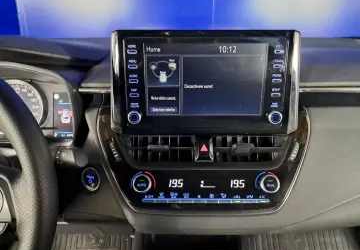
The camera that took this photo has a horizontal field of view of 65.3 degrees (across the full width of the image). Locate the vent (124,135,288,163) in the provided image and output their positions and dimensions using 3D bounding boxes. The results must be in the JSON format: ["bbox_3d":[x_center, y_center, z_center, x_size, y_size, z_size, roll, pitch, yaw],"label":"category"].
[{"bbox_3d":[0.043,0.038,0.450,0.259,0.045,0.040,0,-2,0],"label":"vent"}]

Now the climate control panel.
[{"bbox_3d":[0.034,0.100,0.428,0.250,0.061,0.030,0,-6,0],"label":"climate control panel"}]

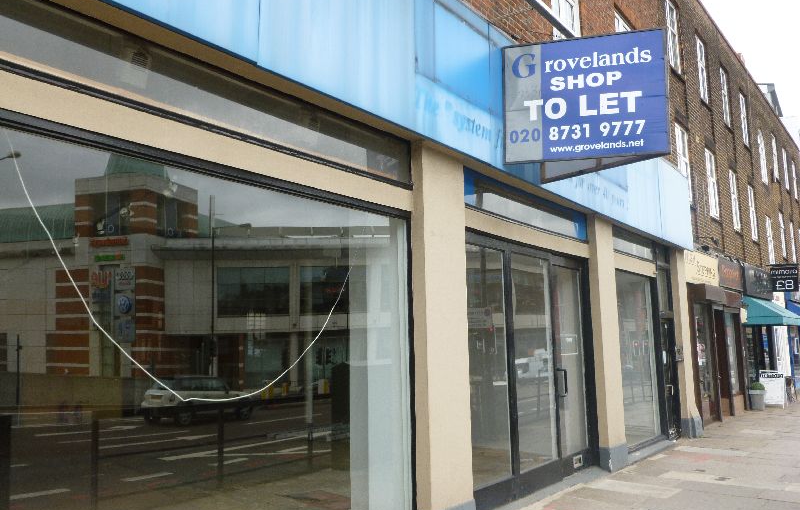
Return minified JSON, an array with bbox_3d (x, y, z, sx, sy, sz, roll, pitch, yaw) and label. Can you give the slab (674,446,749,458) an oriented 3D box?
[{"bbox_3d":[4.544,2.910,9.476,0.928,0.050,0.536,-7,-10,37],"label":"slab"}]

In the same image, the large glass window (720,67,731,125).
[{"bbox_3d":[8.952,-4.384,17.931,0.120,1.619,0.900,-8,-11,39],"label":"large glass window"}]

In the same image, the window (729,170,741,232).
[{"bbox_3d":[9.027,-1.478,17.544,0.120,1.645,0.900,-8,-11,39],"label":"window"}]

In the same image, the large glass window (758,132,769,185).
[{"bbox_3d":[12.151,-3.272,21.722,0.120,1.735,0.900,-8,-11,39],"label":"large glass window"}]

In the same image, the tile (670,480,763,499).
[{"bbox_3d":[3.459,2.584,7.053,0.781,0.050,0.568,-7,-10,37],"label":"tile"}]

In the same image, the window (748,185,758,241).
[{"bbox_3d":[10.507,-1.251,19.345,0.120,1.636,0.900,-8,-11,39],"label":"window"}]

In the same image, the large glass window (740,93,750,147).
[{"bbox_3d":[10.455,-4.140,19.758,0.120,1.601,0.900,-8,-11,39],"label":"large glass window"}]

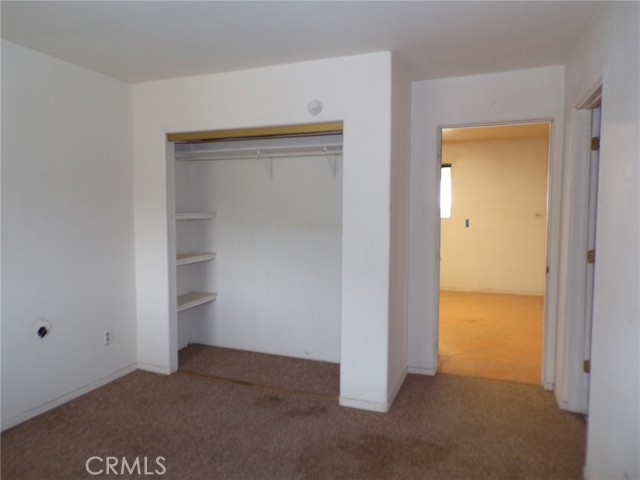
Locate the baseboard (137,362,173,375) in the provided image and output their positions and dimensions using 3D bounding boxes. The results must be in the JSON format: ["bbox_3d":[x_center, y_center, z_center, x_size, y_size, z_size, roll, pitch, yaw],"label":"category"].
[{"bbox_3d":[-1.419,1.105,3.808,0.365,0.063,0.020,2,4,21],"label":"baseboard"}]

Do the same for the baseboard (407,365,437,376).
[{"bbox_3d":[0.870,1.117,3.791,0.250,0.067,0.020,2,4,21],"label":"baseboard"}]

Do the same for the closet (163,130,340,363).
[{"bbox_3d":[-0.473,0.136,3.819,1.719,2.007,0.804,2,4,21],"label":"closet"}]

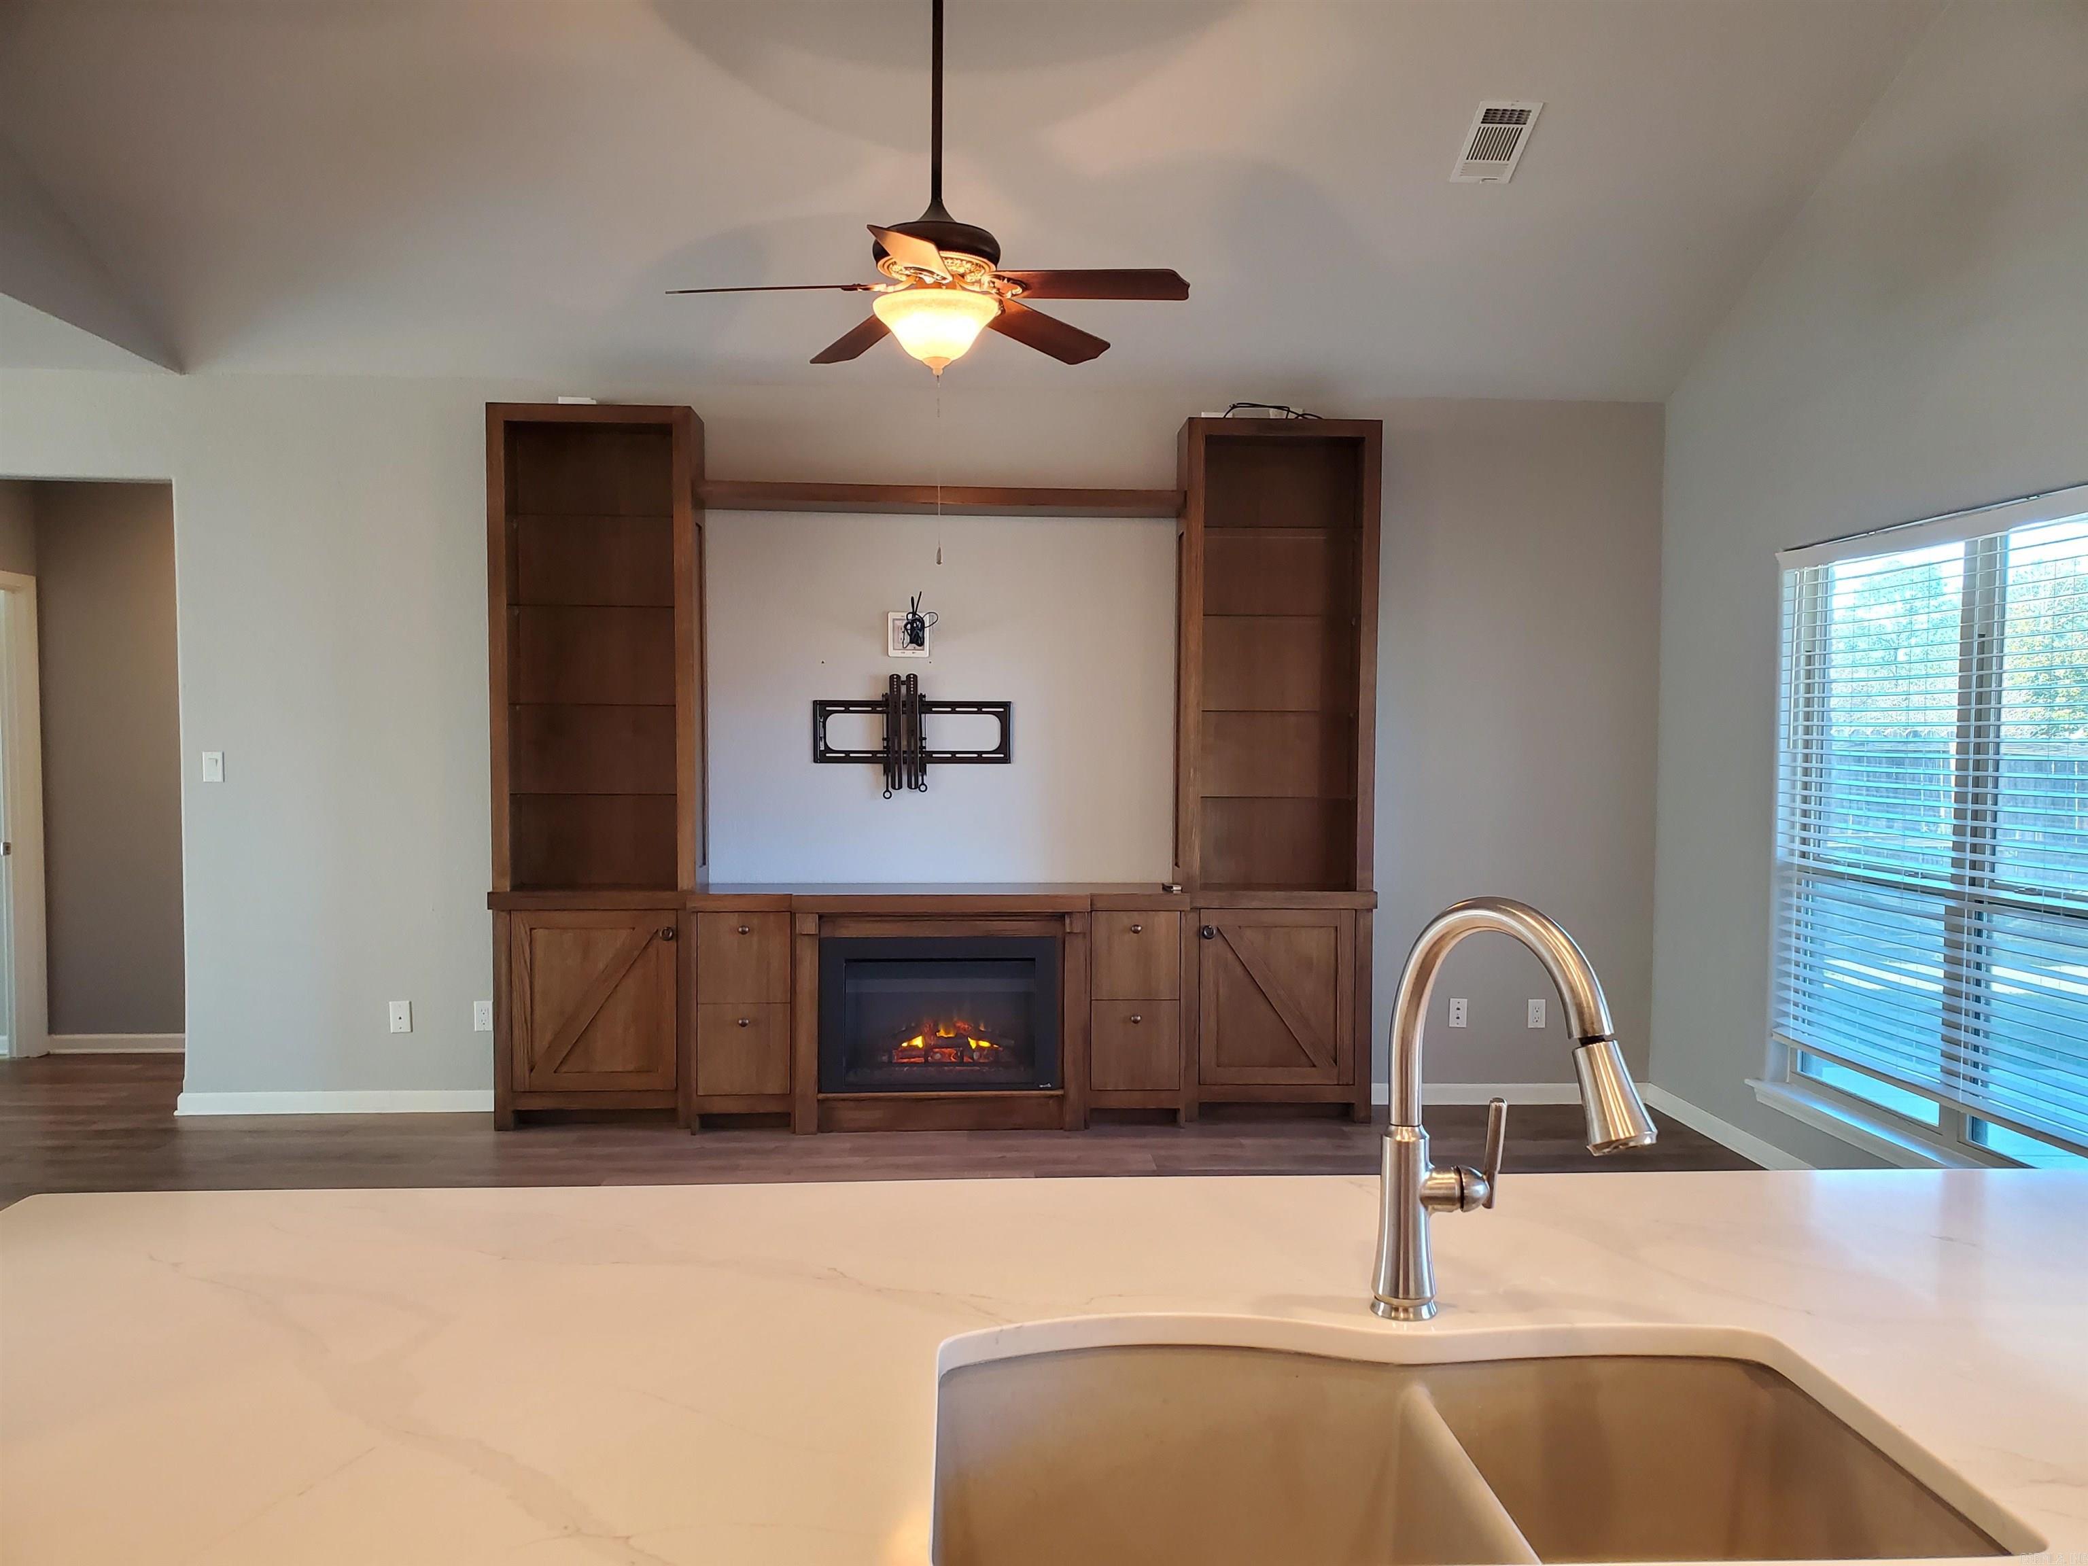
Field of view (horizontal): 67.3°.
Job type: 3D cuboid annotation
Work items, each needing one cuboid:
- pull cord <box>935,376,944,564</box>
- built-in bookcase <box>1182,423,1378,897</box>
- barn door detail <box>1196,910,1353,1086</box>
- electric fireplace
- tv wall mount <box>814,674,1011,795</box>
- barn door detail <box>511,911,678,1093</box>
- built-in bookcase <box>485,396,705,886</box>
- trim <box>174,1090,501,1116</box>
[{"bbox_3d":[-0.268,-0.799,4.014,0.012,0.483,0.012,0,3,-4],"label":"pull cord"},{"bbox_3d":[0.864,-0.465,5.888,0.706,1.720,0.308,0,3,-4],"label":"built-in bookcase"},{"bbox_3d":[0.865,0.795,5.813,0.586,0.657,0.022,0,3,-4],"label":"barn door detail"},{"bbox_3d":[-0.378,0.834,5.772,0.870,0.568,0.200,0,3,-4],"label":"electric fireplace"},{"bbox_3d":[-0.495,-0.177,5.937,0.746,0.467,0.070,0,3,-4],"label":"tv wall mount"},{"bbox_3d":[-1.617,0.786,5.659,0.583,0.661,0.022,0,3,-4],"label":"barn door detail"},{"bbox_3d":[-1.615,-0.476,5.734,0.712,1.720,0.308,0,3,-4],"label":"built-in bookcase"},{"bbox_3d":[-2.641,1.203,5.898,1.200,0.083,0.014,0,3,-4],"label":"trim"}]

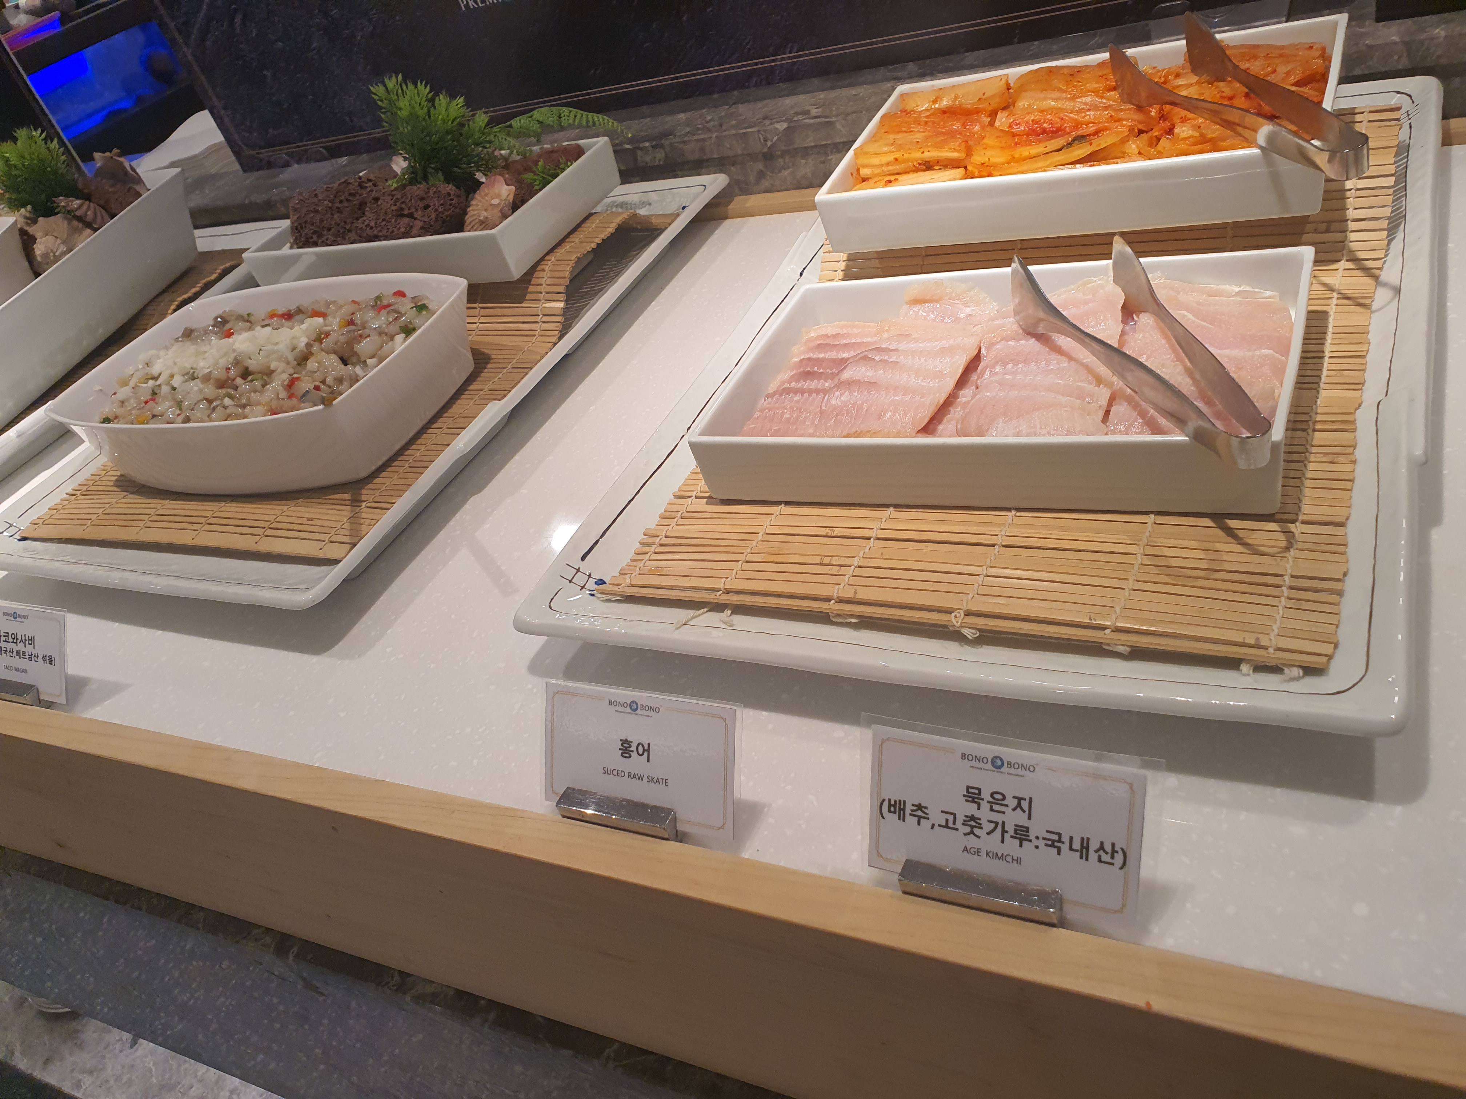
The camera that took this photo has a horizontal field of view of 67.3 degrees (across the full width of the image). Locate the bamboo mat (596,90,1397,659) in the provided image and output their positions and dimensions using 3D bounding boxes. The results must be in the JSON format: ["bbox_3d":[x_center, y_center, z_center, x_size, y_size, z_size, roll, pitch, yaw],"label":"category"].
[{"bbox_3d":[0.162,-0.129,0.580,0.310,0.042,0.455,5,43,30],"label":"bamboo mat"}]

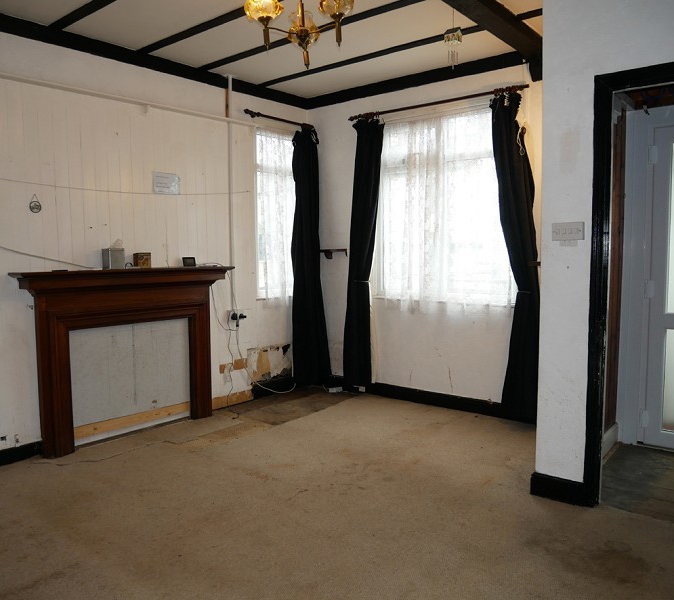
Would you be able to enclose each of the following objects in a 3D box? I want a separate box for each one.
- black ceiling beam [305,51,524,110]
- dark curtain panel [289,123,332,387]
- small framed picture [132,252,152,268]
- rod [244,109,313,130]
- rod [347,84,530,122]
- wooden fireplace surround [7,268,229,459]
[{"bbox_3d":[0.525,-1.744,4.470,1.980,0.095,0.035,3,6,36],"label":"black ceiling beam"},{"bbox_3d":[-0.247,-0.363,4.989,0.180,2.310,0.280,4,7,42],"label":"dark curtain panel"},{"bbox_3d":[-1.336,-0.266,3.827,0.055,0.108,0.105,4,7,42],"label":"small framed picture"},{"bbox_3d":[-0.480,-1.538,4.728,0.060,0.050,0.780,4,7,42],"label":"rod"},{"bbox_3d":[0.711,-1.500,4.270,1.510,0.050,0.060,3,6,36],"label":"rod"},{"bbox_3d":[-1.379,0.366,3.860,0.205,1.155,1.495,4,7,42],"label":"wooden fireplace surround"}]

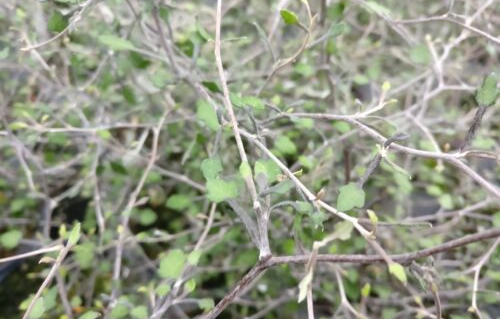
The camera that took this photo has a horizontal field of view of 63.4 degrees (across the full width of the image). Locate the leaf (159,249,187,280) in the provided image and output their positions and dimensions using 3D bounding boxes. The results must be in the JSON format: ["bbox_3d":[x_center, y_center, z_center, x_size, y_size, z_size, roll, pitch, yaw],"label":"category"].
[{"bbox_3d":[-0.071,0.095,0.370,0.024,0.006,0.028,15,69,6],"label":"leaf"}]

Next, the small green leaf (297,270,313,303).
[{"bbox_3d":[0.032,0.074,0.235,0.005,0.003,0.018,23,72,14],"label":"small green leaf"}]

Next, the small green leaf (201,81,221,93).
[{"bbox_3d":[-0.037,-0.068,0.380,0.018,0.006,0.011,27,59,10],"label":"small green leaf"}]

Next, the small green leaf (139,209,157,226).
[{"bbox_3d":[-0.117,0.066,0.460,0.021,0.006,0.022,0,66,0],"label":"small green leaf"}]

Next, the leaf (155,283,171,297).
[{"bbox_3d":[-0.082,0.122,0.380,0.014,0.005,0.014,14,67,6],"label":"leaf"}]

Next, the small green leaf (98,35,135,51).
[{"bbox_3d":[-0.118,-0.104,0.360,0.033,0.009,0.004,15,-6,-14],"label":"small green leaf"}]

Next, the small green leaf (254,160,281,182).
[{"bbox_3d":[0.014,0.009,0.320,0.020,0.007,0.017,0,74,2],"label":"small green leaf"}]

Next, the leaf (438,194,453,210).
[{"bbox_3d":[0.179,0.039,0.370,0.013,0.003,0.015,-11,65,24],"label":"leaf"}]

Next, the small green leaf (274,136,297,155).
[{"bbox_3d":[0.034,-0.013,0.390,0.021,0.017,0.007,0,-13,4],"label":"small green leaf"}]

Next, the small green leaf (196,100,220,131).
[{"bbox_3d":[-0.037,-0.039,0.360,0.018,0.006,0.030,-28,75,-8],"label":"small green leaf"}]

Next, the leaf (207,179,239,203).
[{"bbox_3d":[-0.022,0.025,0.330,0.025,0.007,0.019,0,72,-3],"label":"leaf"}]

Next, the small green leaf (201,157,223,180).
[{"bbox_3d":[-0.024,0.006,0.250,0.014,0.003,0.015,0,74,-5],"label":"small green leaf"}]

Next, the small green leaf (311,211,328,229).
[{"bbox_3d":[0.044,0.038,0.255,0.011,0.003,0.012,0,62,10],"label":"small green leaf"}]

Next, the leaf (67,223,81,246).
[{"bbox_3d":[-0.148,0.063,0.340,0.010,0.021,0.006,29,4,34],"label":"leaf"}]

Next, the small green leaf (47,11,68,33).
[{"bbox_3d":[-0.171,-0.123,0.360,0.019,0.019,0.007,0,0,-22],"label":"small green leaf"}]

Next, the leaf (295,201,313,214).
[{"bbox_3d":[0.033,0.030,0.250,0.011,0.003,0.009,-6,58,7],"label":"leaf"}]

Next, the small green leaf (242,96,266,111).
[{"bbox_3d":[0.003,-0.050,0.360,0.020,0.006,0.013,14,61,8],"label":"small green leaf"}]

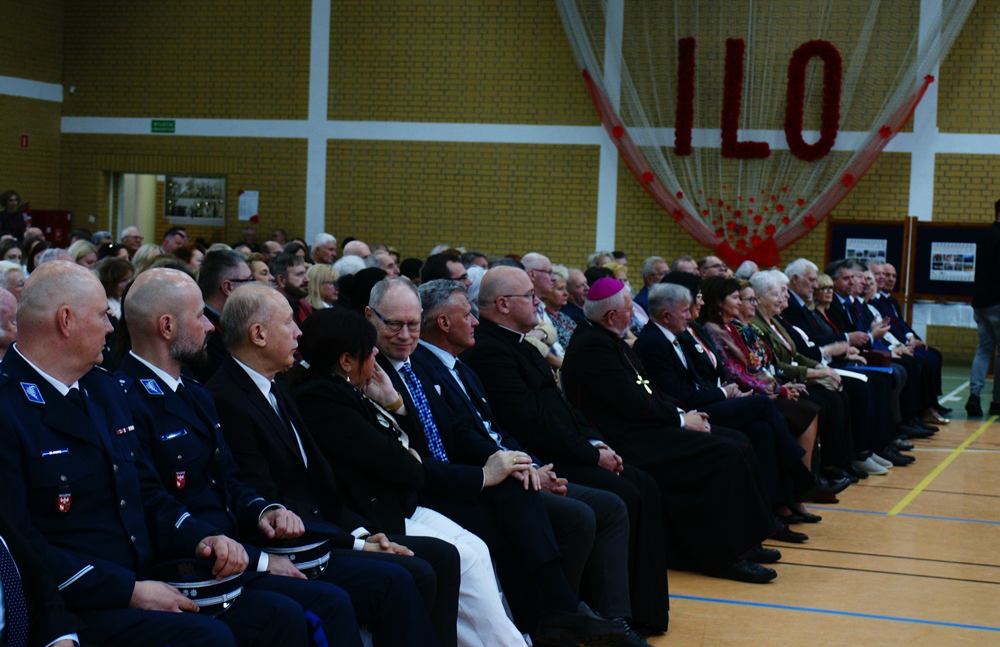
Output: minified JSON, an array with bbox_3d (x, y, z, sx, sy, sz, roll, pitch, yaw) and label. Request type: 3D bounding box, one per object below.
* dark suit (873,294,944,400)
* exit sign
[{"bbox_3d":[3.595,0.218,16.567,0.720,0.950,0.520,3,3,19],"label":"dark suit"},{"bbox_3d":[-4.806,-2.800,26.602,0.380,0.178,0.020,3,3,19],"label":"exit sign"}]

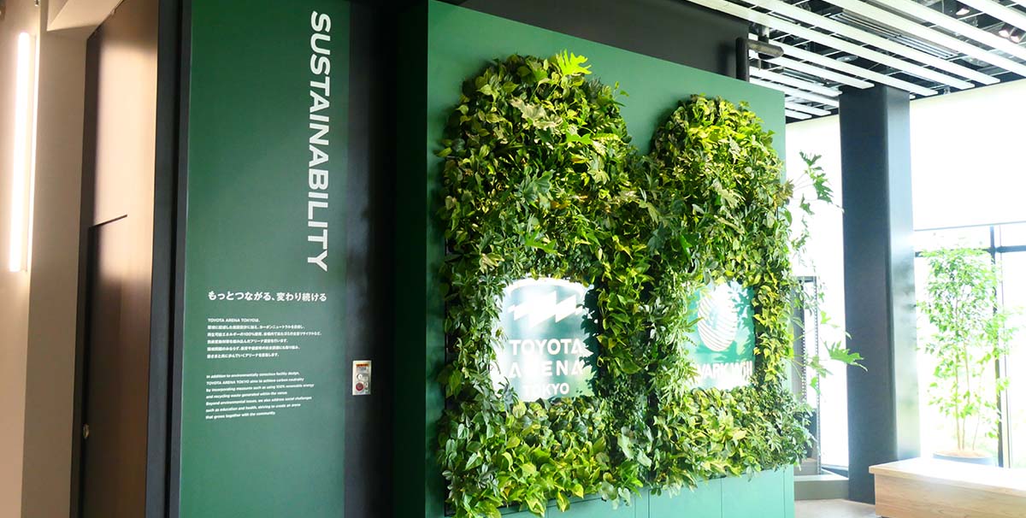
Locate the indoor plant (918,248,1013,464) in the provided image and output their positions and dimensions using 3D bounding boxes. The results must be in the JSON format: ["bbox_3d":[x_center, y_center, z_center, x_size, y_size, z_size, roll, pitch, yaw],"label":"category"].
[{"bbox_3d":[3.818,0.996,7.031,0.740,2.150,0.740,3,-5,-37],"label":"indoor plant"}]

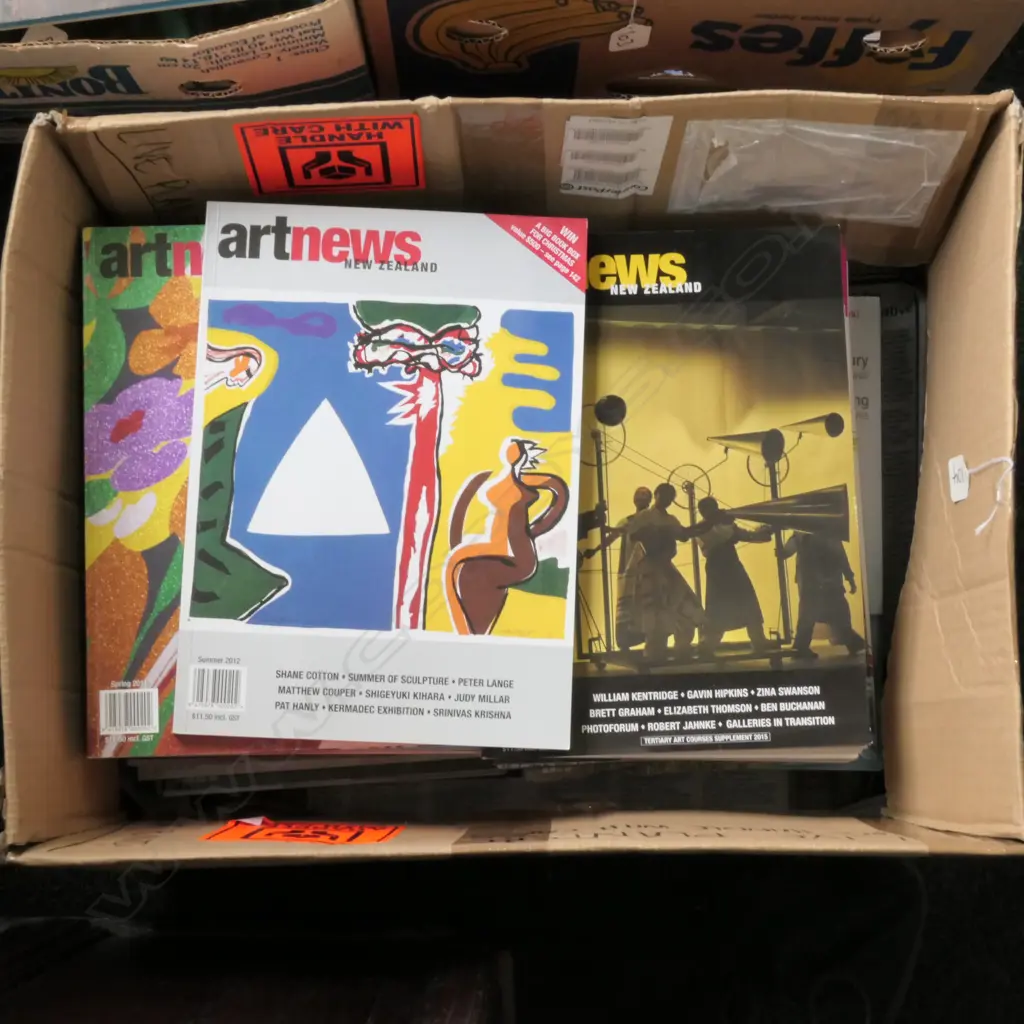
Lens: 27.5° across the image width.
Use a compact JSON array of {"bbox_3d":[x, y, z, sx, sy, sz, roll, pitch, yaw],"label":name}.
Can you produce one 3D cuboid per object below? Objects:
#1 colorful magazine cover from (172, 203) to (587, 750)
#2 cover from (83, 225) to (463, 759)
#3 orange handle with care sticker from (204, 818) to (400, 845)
[{"bbox_3d":[-0.069,-0.021,1.133,0.210,0.009,0.291,2,81,-1],"label":"colorful magazine cover"},{"bbox_3d":[-0.126,-0.014,1.141,0.210,0.009,0.291,-2,82,-2],"label":"cover"},{"bbox_3d":[-0.111,0.173,1.127,0.098,0.094,0.003,1,87,3],"label":"orange handle with care sticker"}]

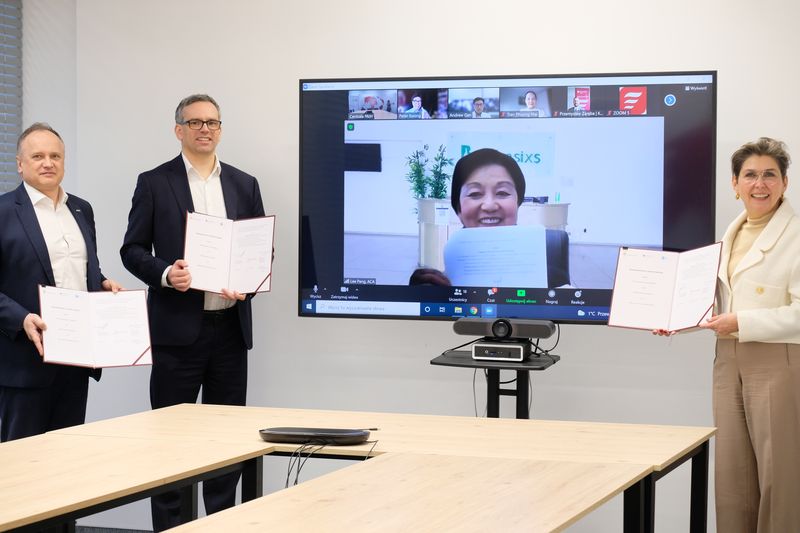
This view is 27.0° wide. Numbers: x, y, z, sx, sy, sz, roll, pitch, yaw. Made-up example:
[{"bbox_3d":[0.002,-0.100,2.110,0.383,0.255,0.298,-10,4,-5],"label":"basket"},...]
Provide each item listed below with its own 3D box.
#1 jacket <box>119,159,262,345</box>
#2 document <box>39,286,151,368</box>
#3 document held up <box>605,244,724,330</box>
[{"bbox_3d":[-0.848,-0.061,6.780,0.550,0.770,0.370,0,1,-19],"label":"jacket"},{"bbox_3d":[-1.175,0.234,6.380,0.425,0.310,0.057,3,-22,-27],"label":"document"},{"bbox_3d":[0.981,0.079,6.070,0.412,0.310,0.080,-2,-22,35],"label":"document held up"}]

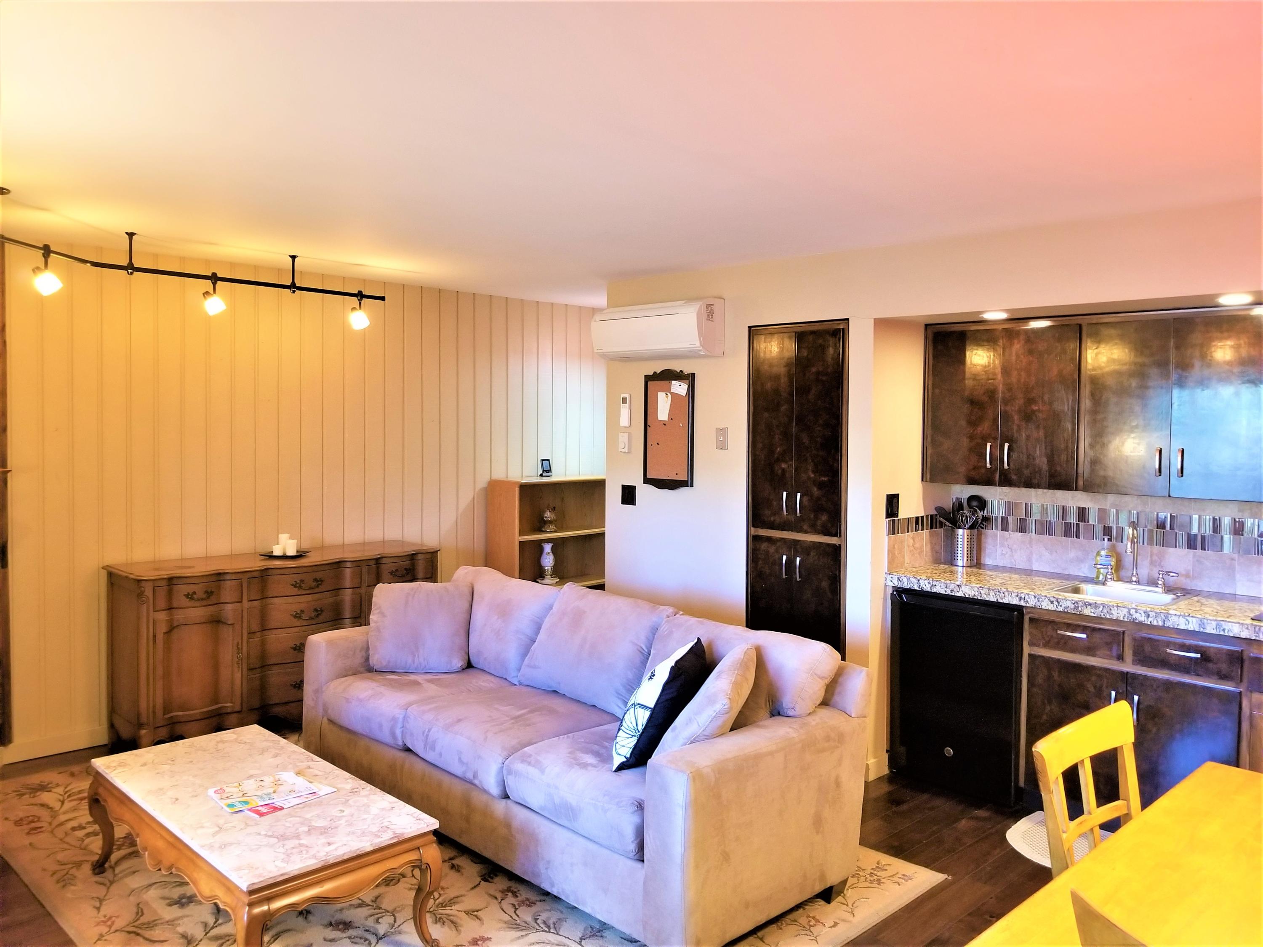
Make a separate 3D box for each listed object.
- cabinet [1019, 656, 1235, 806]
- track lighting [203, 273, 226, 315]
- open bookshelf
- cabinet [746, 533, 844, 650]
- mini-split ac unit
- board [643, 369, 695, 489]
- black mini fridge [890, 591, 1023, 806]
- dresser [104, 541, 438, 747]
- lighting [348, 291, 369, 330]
[{"bbox_3d":[2.092,1.053,3.874,0.770,0.600,0.530,4,5,44],"label":"cabinet"},{"bbox_3d":[-1.959,-0.848,4.485,0.120,0.200,0.090,1,4,14],"label":"track lighting"},{"bbox_3d":[-0.529,0.636,6.504,0.330,1.210,0.880,4,5,44],"label":"open bookshelf"},{"bbox_3d":[0.912,0.794,4.680,0.520,1.000,0.420,4,5,44],"label":"cabinet"},{"bbox_3d":[0.116,-0.747,4.948,0.770,0.290,0.220,4,5,44],"label":"mini-split ac unit"},{"bbox_3d":[0.201,-0.230,5.025,0.360,0.635,0.030,4,5,44],"label":"board"},{"bbox_3d":[1.585,0.959,4.309,0.580,0.853,0.563,-3,4,-44],"label":"black mini fridge"},{"bbox_3d":[-1.829,0.883,5.017,0.570,0.873,1.580,4,5,44],"label":"dresser"},{"bbox_3d":[-1.437,-0.873,5.061,0.120,0.210,0.090,1,4,14],"label":"lighting"}]

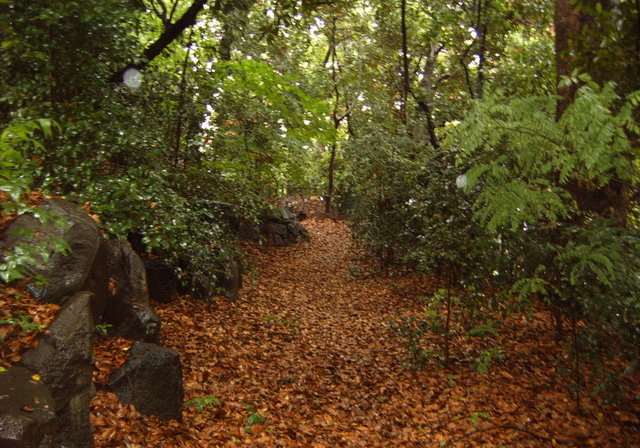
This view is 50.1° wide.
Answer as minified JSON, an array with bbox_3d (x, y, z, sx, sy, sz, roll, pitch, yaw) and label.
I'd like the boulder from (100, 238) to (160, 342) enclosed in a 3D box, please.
[{"bbox_3d":[-1.782,0.612,6.300,0.600,0.920,0.600,-1,3,-23],"label":"boulder"}]

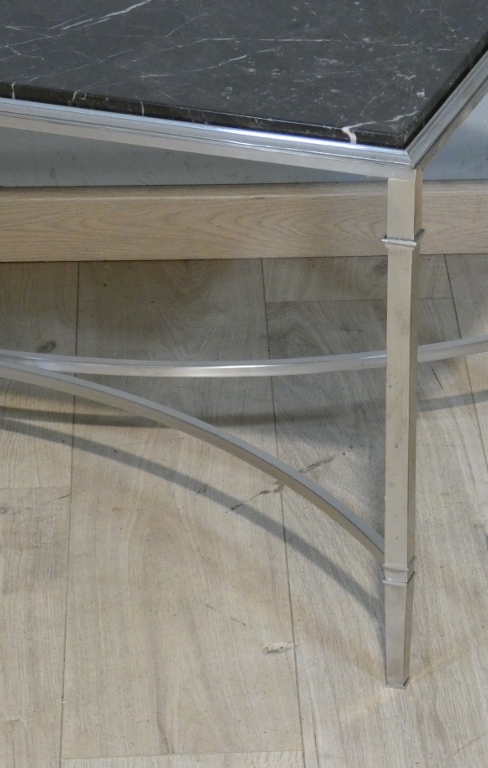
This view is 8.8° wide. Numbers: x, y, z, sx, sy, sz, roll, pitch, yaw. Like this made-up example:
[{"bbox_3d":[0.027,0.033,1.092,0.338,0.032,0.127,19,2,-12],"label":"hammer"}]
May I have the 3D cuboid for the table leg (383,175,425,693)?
[{"bbox_3d":[0.122,0.043,2.456,0.025,0.447,0.025,9,29,18],"label":"table leg"}]

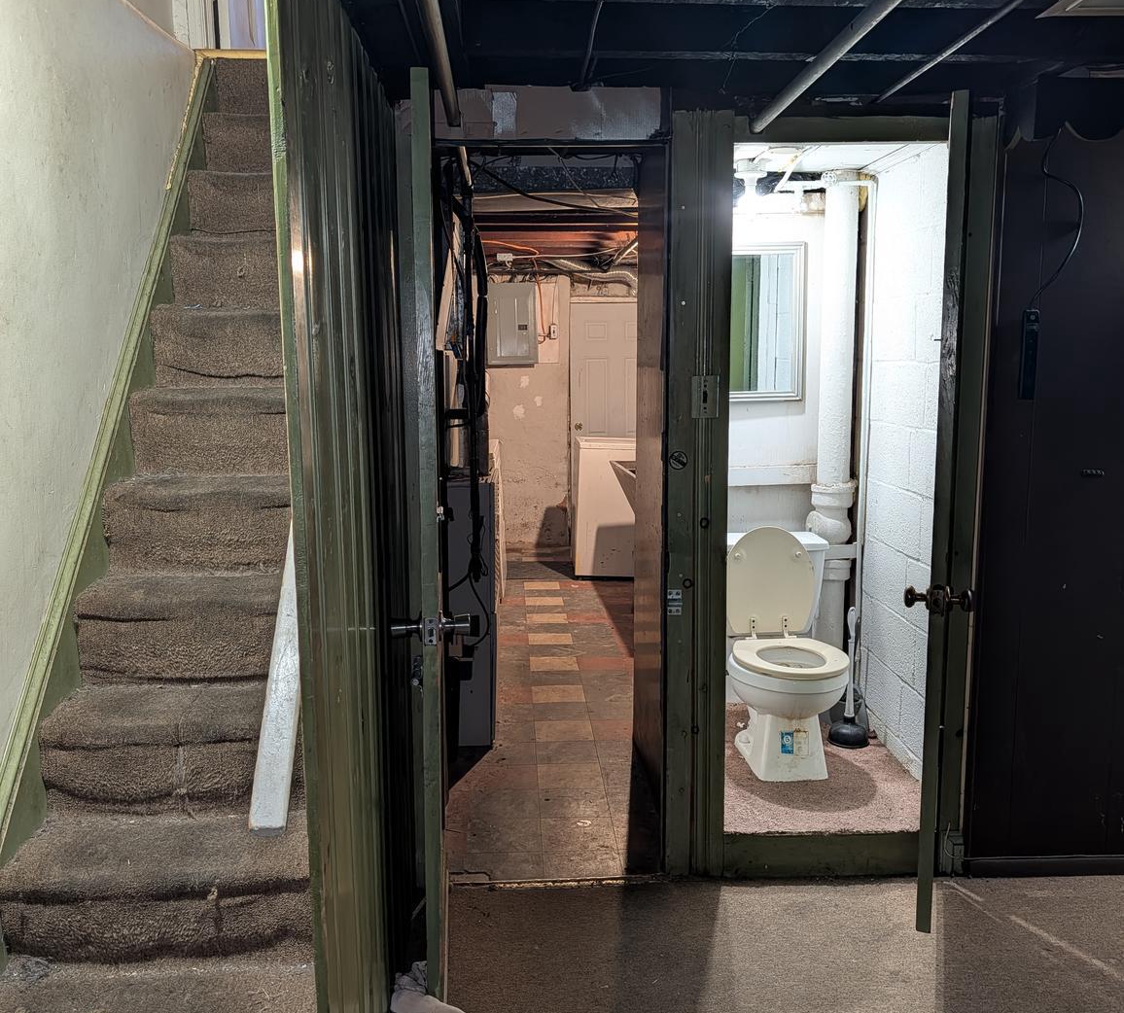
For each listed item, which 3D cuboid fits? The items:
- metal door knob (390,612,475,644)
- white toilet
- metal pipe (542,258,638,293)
[{"bbox_3d":[-0.288,0.270,2.306,0.176,0.067,0.091,-1,8,-6],"label":"metal door knob"},{"bbox_3d":[0.729,0.468,3.550,0.453,0.760,0.725,-1,8,-4],"label":"white toilet"},{"bbox_3d":[0.217,-1.710,7.714,0.755,0.252,0.222,-1,8,-3],"label":"metal pipe"}]

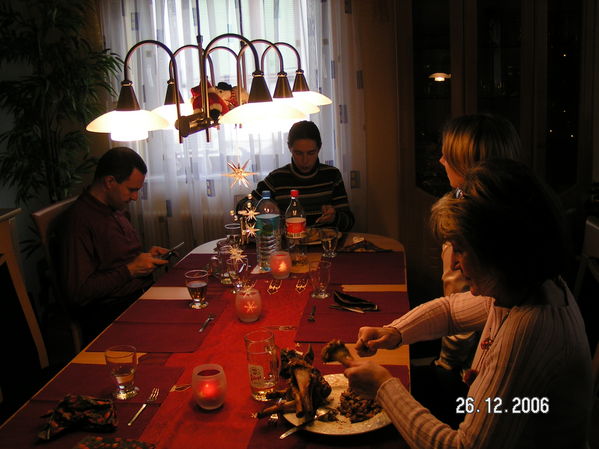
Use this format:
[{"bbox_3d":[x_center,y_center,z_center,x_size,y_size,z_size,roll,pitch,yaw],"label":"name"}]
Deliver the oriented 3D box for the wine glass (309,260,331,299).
[{"bbox_3d":[0.077,0.206,2.422,0.081,0.120,0.081,-1,14,8],"label":"wine glass"}]

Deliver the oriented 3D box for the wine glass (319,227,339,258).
[{"bbox_3d":[0.128,0.076,2.728,0.077,0.116,0.077,-1,13,9],"label":"wine glass"}]

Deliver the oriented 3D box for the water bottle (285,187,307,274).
[{"bbox_3d":[-0.008,0.025,2.560,0.080,0.308,0.080,-1,13,9],"label":"water bottle"}]

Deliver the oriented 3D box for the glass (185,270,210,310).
[{"bbox_3d":[-0.371,0.239,2.381,0.083,0.120,0.083,-1,14,8],"label":"glass"}]

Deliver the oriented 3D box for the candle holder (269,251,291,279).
[{"bbox_3d":[-0.077,0.167,2.671,0.088,0.095,0.088,-1,14,8],"label":"candle holder"}]

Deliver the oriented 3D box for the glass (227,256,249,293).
[{"bbox_3d":[-0.222,0.181,2.376,0.077,0.116,0.077,-1,13,9],"label":"glass"}]

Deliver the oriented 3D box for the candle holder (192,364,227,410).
[{"bbox_3d":[-0.217,0.386,1.562,0.080,0.090,0.080,-1,13,9],"label":"candle holder"}]

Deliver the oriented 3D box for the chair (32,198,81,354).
[{"bbox_3d":[-0.689,0.412,2.795,0.540,1.030,0.460,-1,13,9],"label":"chair"}]

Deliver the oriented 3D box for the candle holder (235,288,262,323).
[{"bbox_3d":[-0.162,0.258,2.089,0.081,0.090,0.081,-1,13,9],"label":"candle holder"}]

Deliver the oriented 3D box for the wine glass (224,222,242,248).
[{"bbox_3d":[-0.292,0.067,2.875,0.077,0.116,0.077,-1,13,9],"label":"wine glass"}]

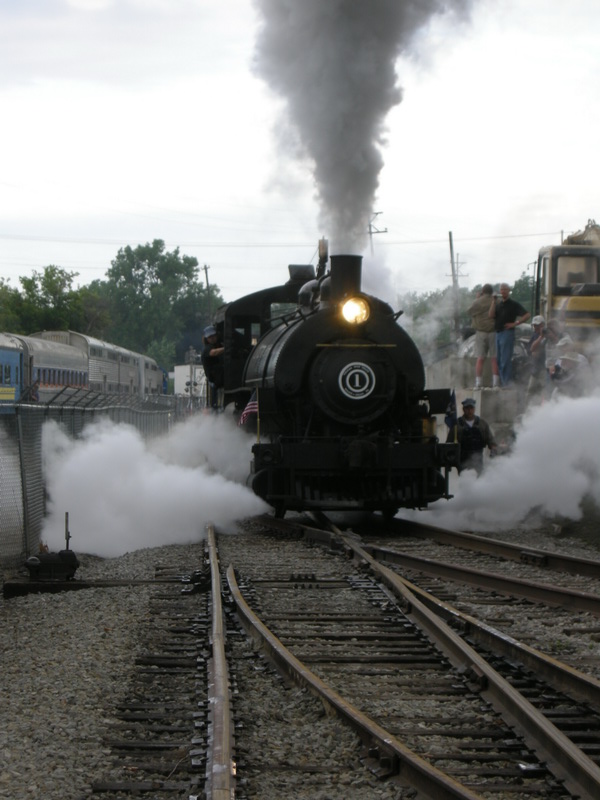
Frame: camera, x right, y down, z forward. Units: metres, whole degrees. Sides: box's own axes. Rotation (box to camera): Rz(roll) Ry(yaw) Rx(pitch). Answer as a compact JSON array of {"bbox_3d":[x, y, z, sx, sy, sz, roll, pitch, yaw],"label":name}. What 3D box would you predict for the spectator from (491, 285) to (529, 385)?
[{"bbox_3d":[3.564,-1.070,49.300,0.660,1.800,0.440,0,0,14],"label":"spectator"}]

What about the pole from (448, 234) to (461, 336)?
[{"bbox_3d":[8.010,-3.477,150.000,0.320,10.400,0.320,-3,0,0],"label":"pole"}]

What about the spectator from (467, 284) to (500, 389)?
[{"bbox_3d":[3.107,-1.070,49.300,0.580,1.800,0.480,0,0,-27],"label":"spectator"}]

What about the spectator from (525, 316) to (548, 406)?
[{"bbox_3d":[3.907,-0.511,48.000,0.520,1.750,0.460,0,0,27],"label":"spectator"}]

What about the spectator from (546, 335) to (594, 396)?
[{"bbox_3d":[4.396,-0.334,47.500,0.600,1.300,0.550,0,0,-41],"label":"spectator"}]

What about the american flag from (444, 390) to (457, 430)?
[{"bbox_3d":[1.978,0.131,38.200,0.160,0.520,0.140,0,0,0],"label":"american flag"}]

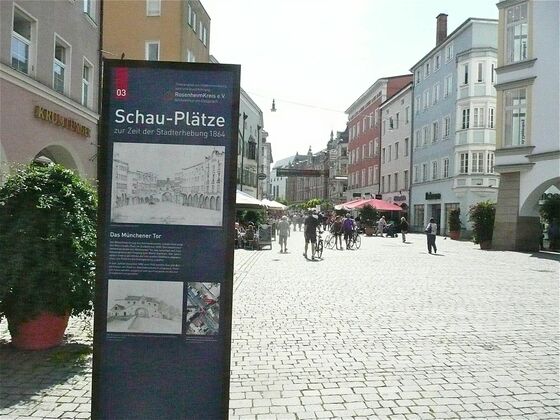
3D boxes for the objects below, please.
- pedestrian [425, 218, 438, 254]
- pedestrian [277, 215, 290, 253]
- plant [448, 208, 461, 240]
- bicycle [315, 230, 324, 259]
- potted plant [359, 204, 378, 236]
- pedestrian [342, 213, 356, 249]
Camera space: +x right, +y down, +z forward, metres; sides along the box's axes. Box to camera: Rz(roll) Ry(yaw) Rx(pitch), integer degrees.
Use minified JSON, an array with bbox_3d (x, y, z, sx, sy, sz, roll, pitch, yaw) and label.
[{"bbox_3d":[7.291,1.270,21.800,0.600,1.660,0.450,2,0,-18],"label":"pedestrian"},{"bbox_3d":[0.206,1.124,20.700,0.620,1.690,0.420,2,0,-2],"label":"pedestrian"},{"bbox_3d":[13.251,1.090,34.300,0.970,2.450,0.970,2,0,-5],"label":"plant"},{"bbox_3d":[1.510,1.297,17.400,0.580,1.070,1.750,1,-1,-5],"label":"bicycle"},{"bbox_3d":[7.171,0.846,36.500,1.550,2.570,1.500,2,0,-5],"label":"potted plant"},{"bbox_3d":[3.351,1.044,22.000,0.620,1.760,0.420,2,0,-3],"label":"pedestrian"}]

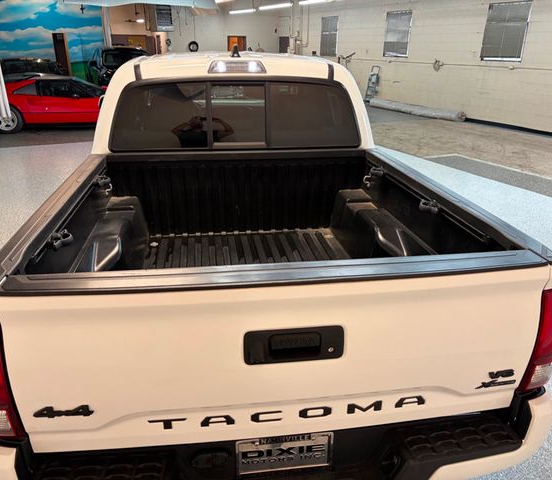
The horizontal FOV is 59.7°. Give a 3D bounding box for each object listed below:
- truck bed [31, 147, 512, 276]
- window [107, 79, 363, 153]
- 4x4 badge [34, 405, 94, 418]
[{"bbox_3d":[-0.081,0.007,2.124,1.470,0.500,1.570,-2,22,-8],"label":"truck bed"},{"bbox_3d":[-0.216,-0.722,2.775,1.420,0.410,0.060,-2,6,-8],"label":"window"},{"bbox_3d":[-0.583,0.477,1.325,0.162,0.038,0.008,-2,22,-8],"label":"4x4 badge"}]

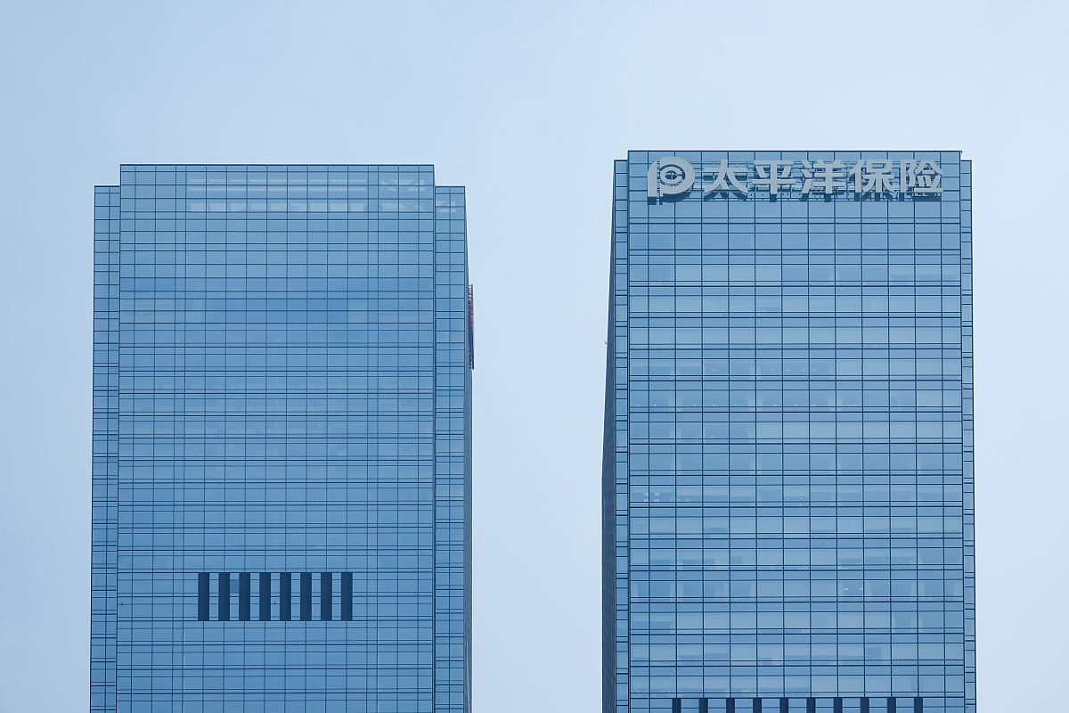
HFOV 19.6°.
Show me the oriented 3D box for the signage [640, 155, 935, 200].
[{"bbox_3d":[34.385,-23.588,406.800,38.962,5.516,0.700,0,-4,-2],"label":"signage"}]

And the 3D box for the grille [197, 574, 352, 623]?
[{"bbox_3d":[-44.668,41.516,533.000,26.755,8.457,0.500,0,-4,-2],"label":"grille"}]

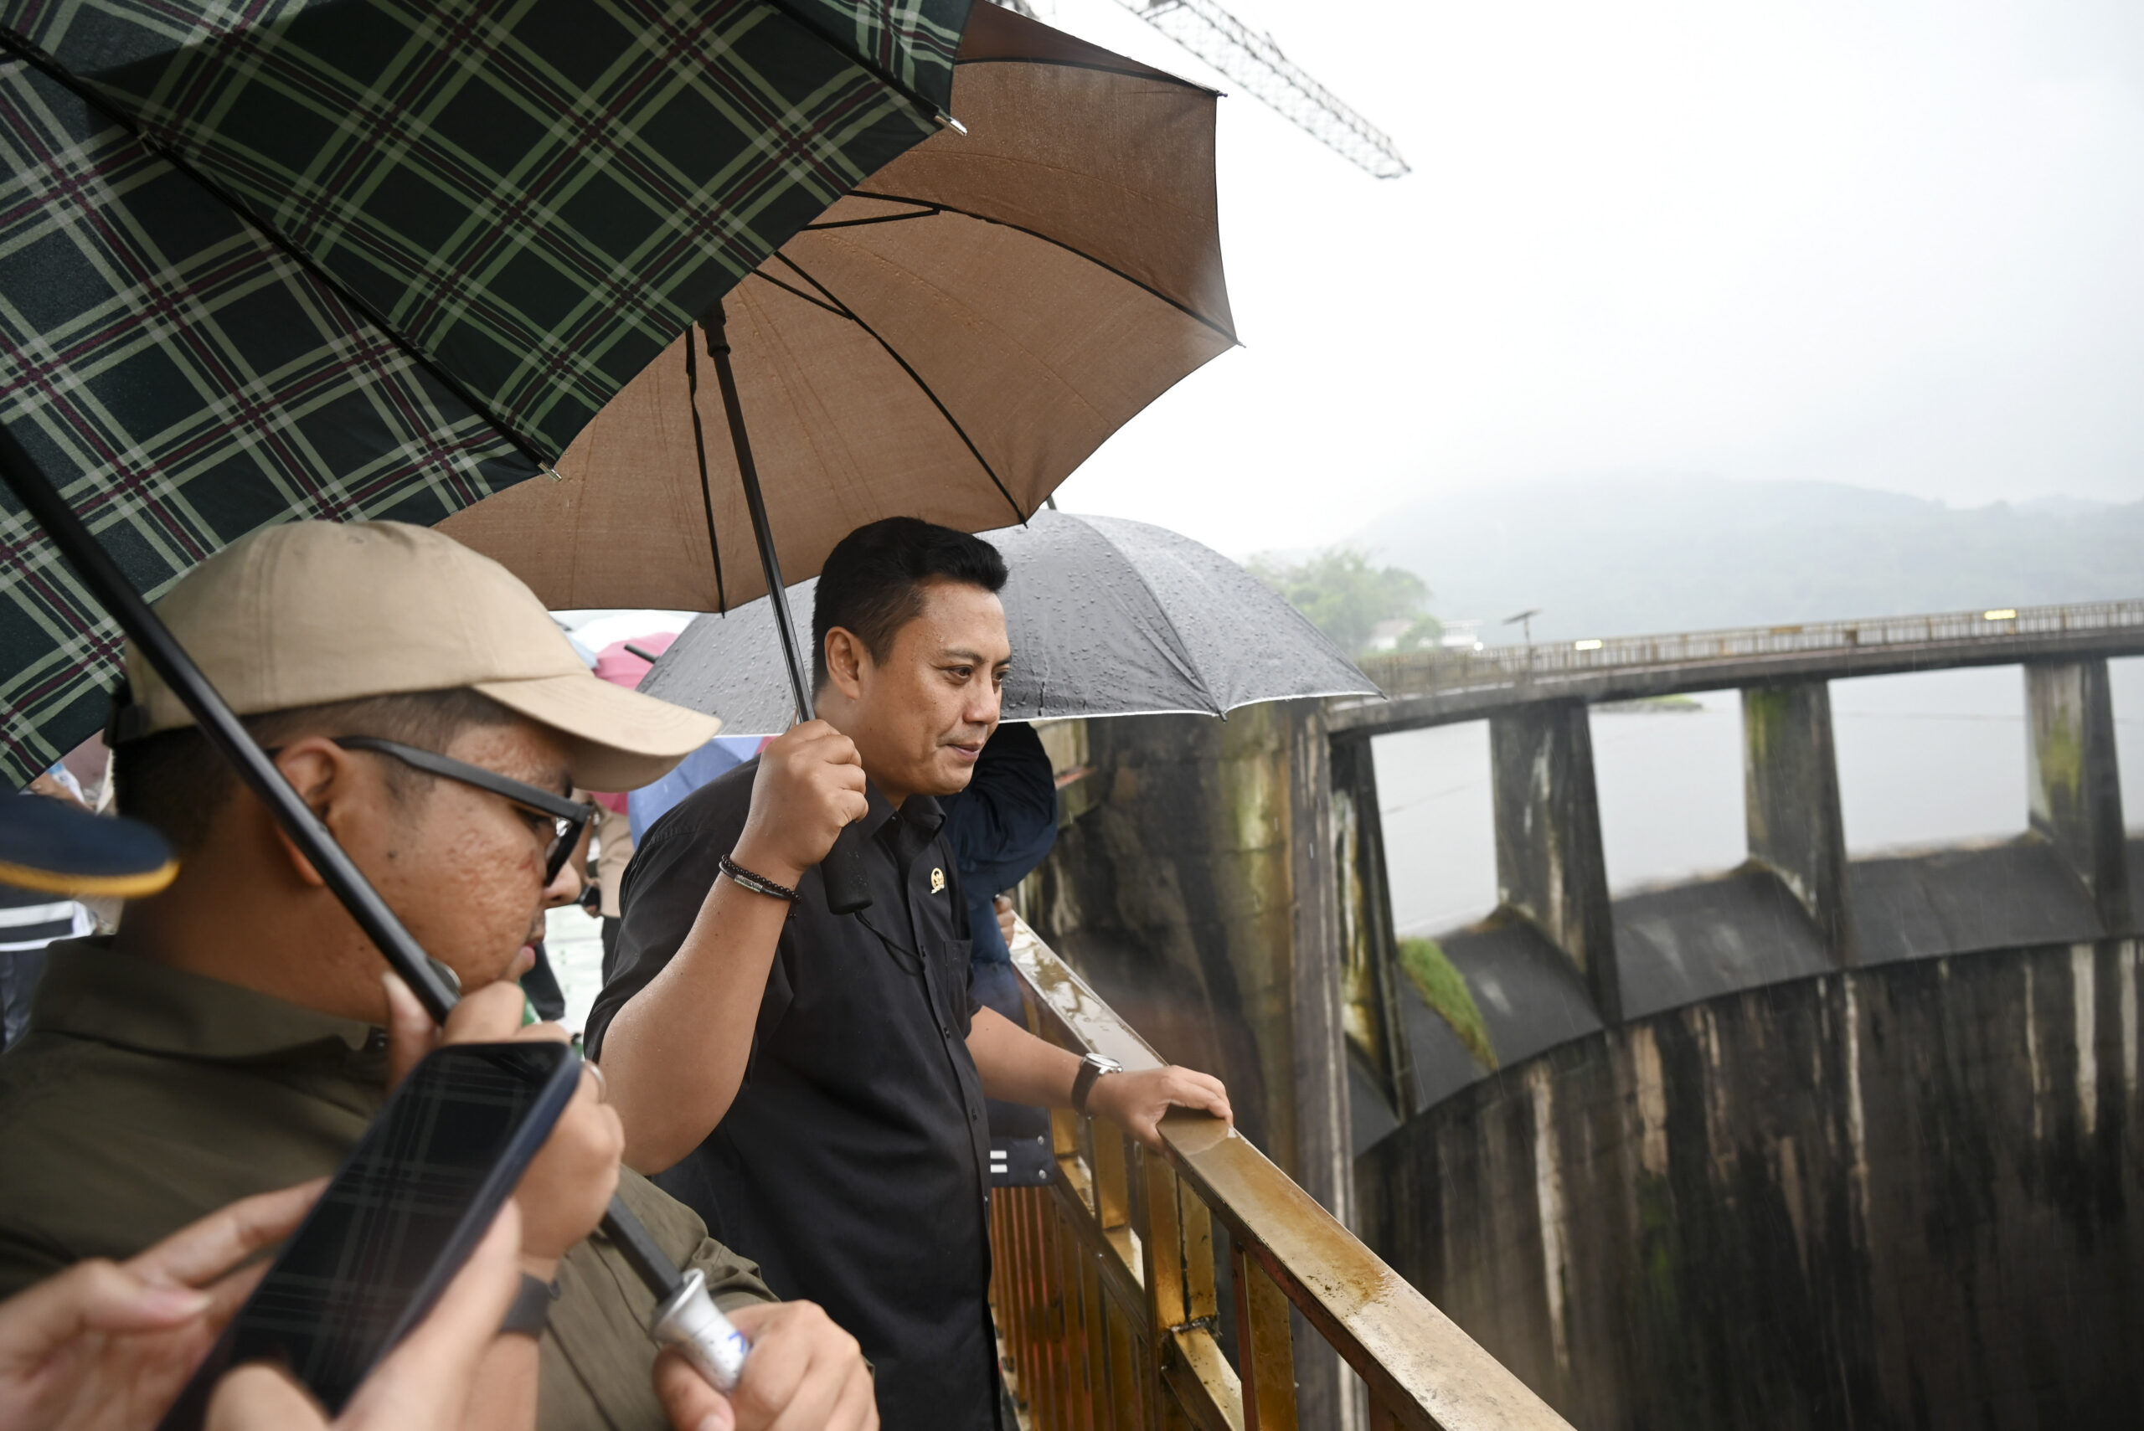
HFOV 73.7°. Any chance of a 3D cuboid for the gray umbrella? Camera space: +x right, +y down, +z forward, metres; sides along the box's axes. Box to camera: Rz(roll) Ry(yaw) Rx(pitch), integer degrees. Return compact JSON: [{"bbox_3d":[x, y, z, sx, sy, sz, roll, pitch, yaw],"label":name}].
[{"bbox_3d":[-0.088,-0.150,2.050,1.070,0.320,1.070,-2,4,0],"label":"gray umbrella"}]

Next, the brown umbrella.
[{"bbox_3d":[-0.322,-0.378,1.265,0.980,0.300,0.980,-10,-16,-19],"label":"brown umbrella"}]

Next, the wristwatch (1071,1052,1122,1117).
[{"bbox_3d":[0.024,0.355,1.370,0.042,0.056,0.062,12,-4,38],"label":"wristwatch"}]

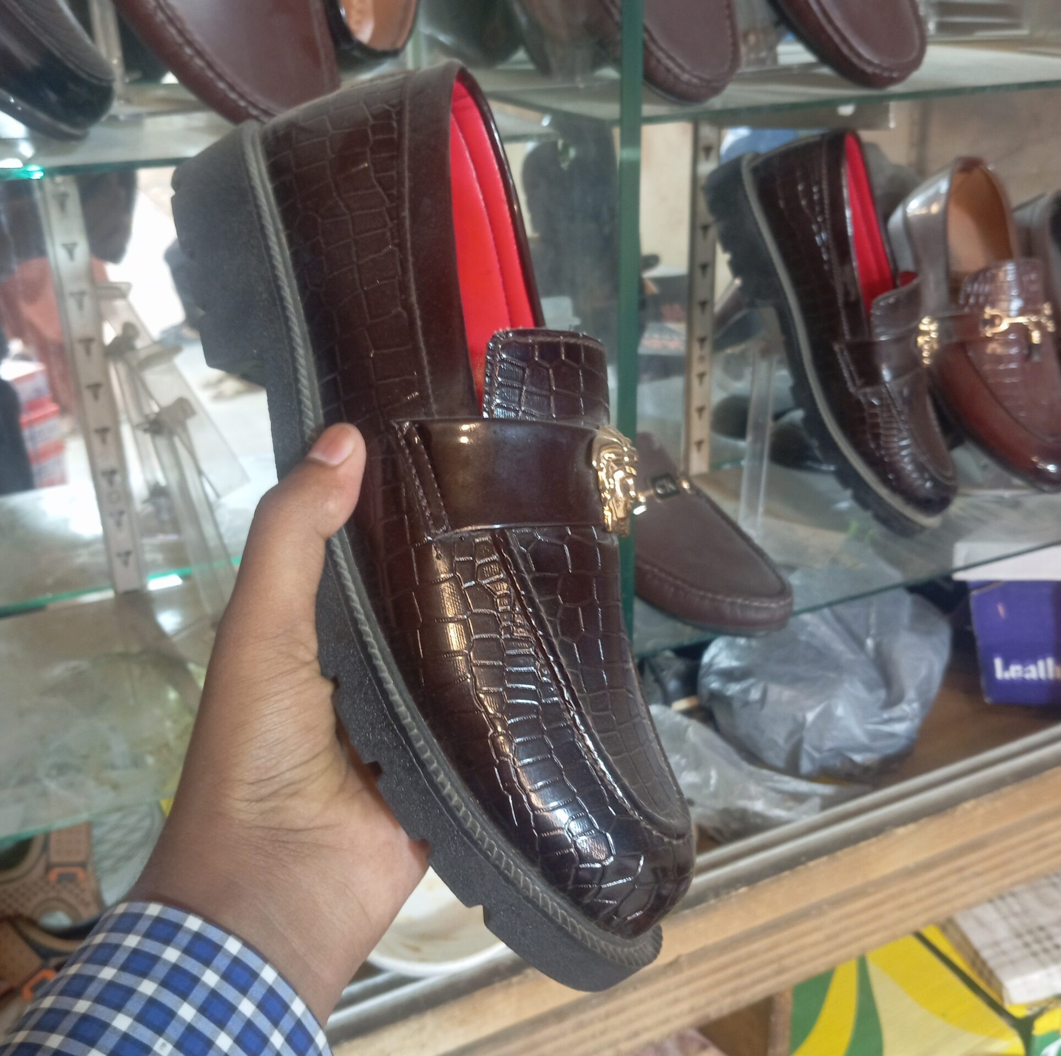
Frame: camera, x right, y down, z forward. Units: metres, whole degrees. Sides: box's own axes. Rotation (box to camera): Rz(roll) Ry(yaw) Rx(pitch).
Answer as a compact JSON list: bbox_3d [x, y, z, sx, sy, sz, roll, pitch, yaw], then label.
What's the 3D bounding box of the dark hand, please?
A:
[{"bbox_3d":[-0.075,0.059,0.346,0.095,0.175,0.100,17,-10,-27],"label":"dark hand"}]

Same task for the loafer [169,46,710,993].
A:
[{"bbox_3d":[-0.014,-0.013,0.360,0.108,0.300,0.106,-30,-15,13],"label":"loafer"}]

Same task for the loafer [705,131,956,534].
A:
[{"bbox_3d":[0.239,-0.137,0.809,0.108,0.300,0.105,-23,11,37],"label":"loafer"}]

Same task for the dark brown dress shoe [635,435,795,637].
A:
[{"bbox_3d":[0.067,-0.025,0.778,0.100,0.097,0.290,-20,40,-36],"label":"dark brown dress shoe"}]

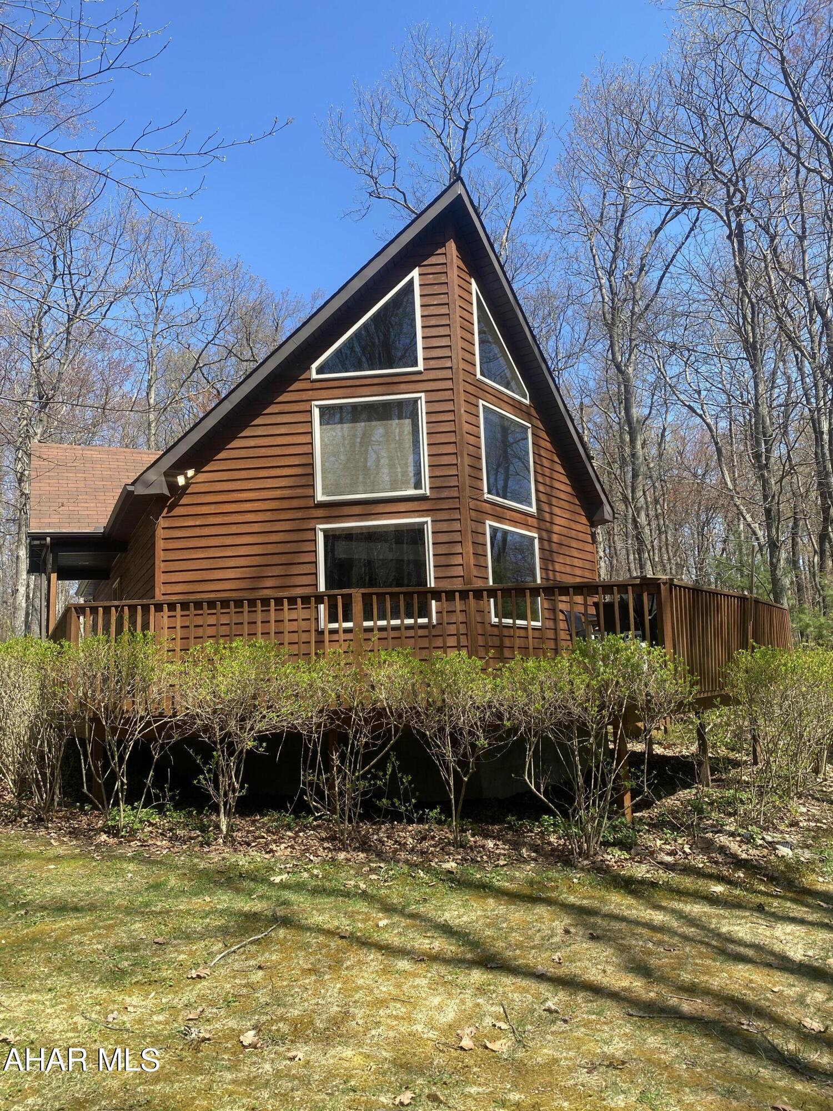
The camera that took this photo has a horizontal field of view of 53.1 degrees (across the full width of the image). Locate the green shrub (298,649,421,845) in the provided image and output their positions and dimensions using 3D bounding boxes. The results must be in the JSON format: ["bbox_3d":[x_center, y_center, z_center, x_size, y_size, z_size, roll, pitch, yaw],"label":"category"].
[{"bbox_3d":[-0.482,1.599,7.055,1.020,1.609,1.000,-2,-7,-4],"label":"green shrub"}]

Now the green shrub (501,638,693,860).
[{"bbox_3d":[1.425,1.504,6.603,1.420,1.697,1.250,-4,-8,11],"label":"green shrub"}]

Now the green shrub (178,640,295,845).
[{"bbox_3d":[-1.576,1.592,7.314,1.000,1.709,1.000,-1,-8,-12],"label":"green shrub"}]

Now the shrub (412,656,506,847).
[{"bbox_3d":[0.340,1.582,6.902,0.800,1.565,0.850,-3,-7,2],"label":"shrub"}]

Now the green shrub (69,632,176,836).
[{"bbox_3d":[-2.673,1.560,7.526,0.930,1.731,0.950,0,-8,-20],"label":"green shrub"}]

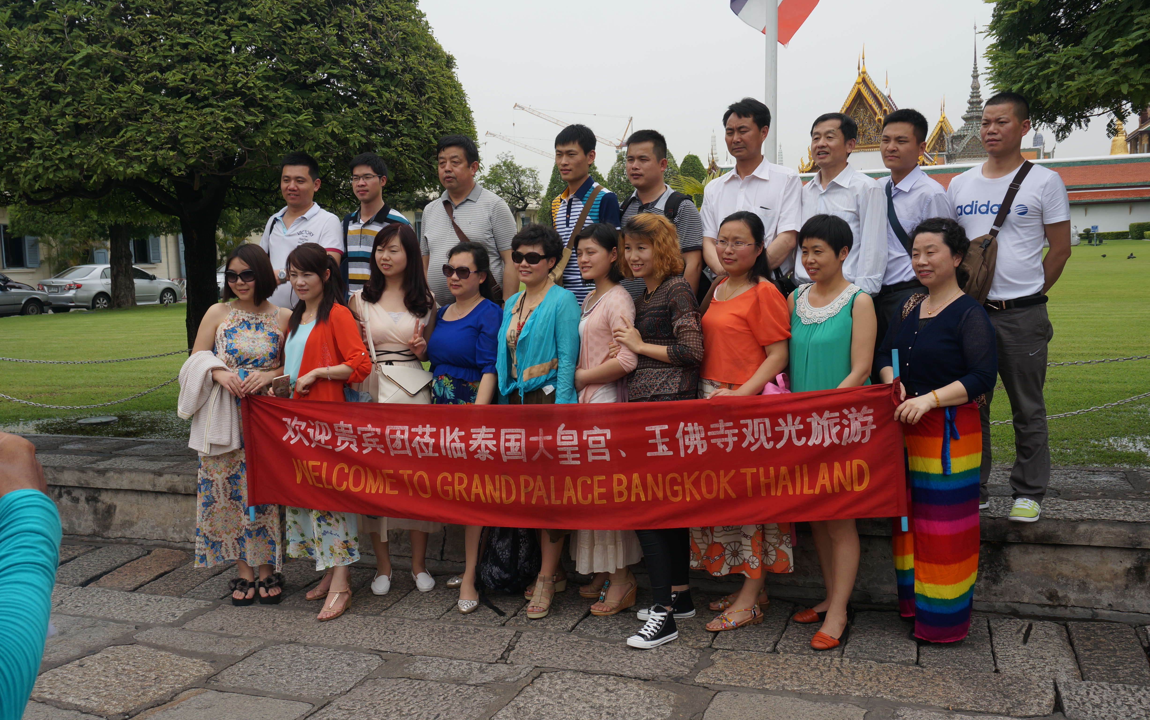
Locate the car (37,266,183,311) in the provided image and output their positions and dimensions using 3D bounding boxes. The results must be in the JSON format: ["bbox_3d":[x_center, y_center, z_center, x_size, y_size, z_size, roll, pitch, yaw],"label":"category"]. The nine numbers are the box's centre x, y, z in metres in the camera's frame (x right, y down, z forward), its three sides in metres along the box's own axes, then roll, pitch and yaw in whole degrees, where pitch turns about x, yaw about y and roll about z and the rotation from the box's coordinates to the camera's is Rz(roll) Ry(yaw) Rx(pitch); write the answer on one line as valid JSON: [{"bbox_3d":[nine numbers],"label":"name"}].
[{"bbox_3d":[-14.762,-2.353,31.833,1.760,1.470,4.540,2,7,24],"label":"car"}]

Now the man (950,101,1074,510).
[{"bbox_3d":[1.762,-0.222,4.026,0.490,1.700,0.330,3,8,38],"label":"man"}]

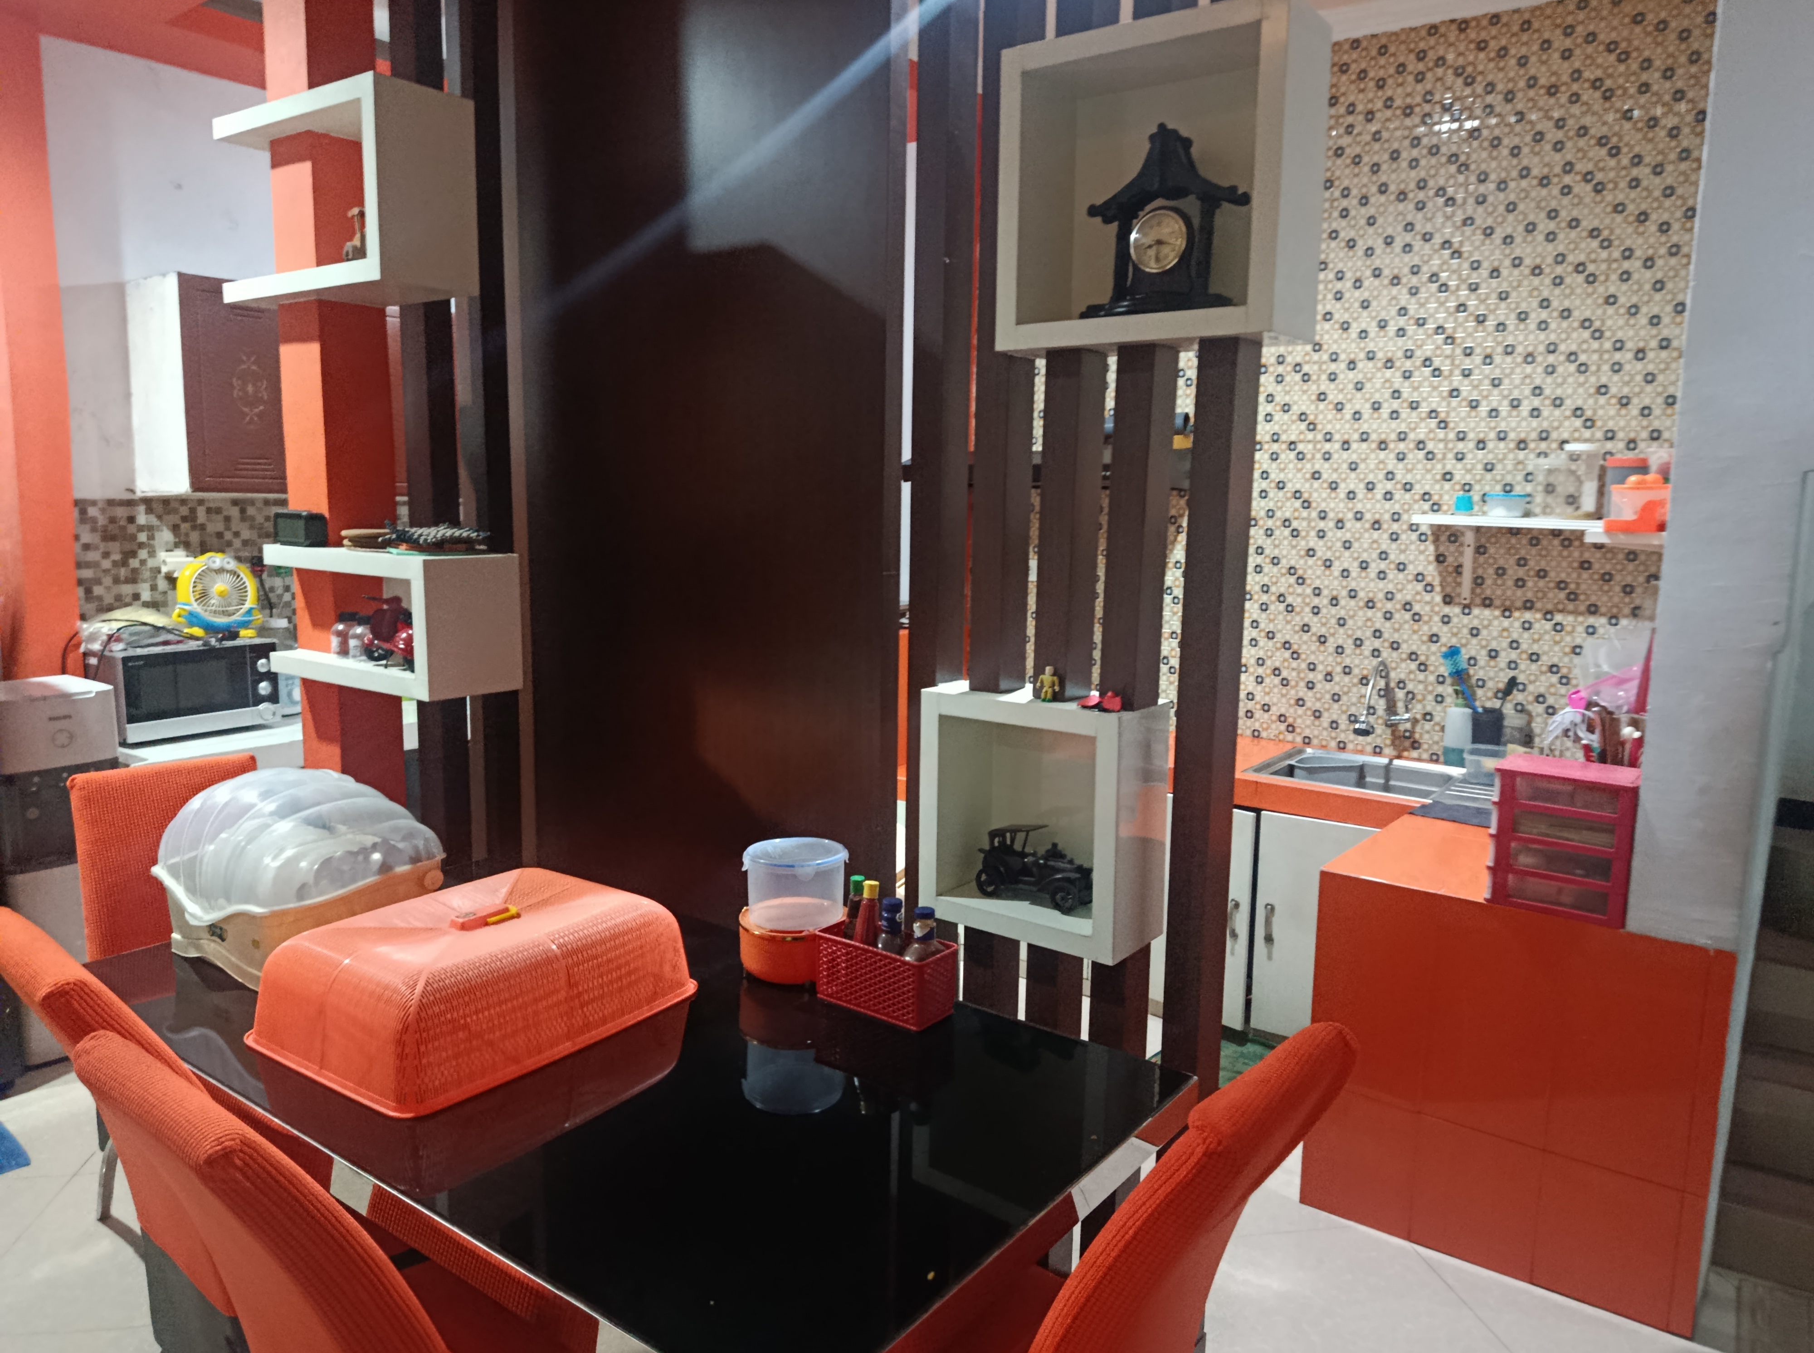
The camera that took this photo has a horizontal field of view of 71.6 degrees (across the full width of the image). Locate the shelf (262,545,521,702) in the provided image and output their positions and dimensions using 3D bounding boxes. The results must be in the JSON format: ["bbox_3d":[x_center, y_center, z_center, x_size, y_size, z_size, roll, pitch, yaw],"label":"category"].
[{"bbox_3d":[-1.358,-0.160,3.310,0.755,0.347,0.266,7,10,36],"label":"shelf"}]

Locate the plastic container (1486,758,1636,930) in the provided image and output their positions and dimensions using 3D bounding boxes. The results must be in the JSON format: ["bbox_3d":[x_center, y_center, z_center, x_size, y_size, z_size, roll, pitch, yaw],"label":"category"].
[{"bbox_3d":[1.367,0.334,2.600,0.258,0.287,0.195,7,10,36],"label":"plastic container"}]

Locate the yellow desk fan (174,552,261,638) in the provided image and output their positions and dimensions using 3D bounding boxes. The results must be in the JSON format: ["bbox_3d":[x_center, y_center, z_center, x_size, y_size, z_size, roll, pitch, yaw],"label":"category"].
[{"bbox_3d":[-2.346,-0.278,4.282,0.255,0.285,0.140,-5,10,-34],"label":"yellow desk fan"}]

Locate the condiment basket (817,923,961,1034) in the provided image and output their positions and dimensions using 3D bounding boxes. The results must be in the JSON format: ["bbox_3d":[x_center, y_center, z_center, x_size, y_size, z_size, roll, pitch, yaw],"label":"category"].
[{"bbox_3d":[-0.040,0.516,2.194,0.237,0.118,0.104,7,10,36],"label":"condiment basket"}]

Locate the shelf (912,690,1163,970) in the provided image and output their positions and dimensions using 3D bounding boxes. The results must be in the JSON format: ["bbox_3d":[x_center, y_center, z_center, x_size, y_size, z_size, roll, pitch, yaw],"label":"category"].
[{"bbox_3d":[0.262,0.260,2.433,0.425,0.455,0.218,7,10,36],"label":"shelf"}]

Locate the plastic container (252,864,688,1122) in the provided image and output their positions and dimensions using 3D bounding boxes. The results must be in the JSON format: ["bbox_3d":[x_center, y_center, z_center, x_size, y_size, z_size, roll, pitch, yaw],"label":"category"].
[{"bbox_3d":[-0.705,0.478,2.112,0.425,0.182,0.615,6,10,33],"label":"plastic container"}]

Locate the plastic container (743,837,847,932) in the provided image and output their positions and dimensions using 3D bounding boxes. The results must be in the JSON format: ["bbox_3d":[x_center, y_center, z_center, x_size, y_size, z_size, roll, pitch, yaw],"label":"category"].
[{"bbox_3d":[-0.205,0.376,2.296,0.188,0.130,0.188,1,8,0],"label":"plastic container"}]

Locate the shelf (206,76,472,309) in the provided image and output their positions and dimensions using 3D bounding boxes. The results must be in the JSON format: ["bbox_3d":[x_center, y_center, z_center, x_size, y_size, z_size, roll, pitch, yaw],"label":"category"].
[{"bbox_3d":[-1.206,-1.007,2.692,0.628,0.388,0.221,7,10,36],"label":"shelf"}]

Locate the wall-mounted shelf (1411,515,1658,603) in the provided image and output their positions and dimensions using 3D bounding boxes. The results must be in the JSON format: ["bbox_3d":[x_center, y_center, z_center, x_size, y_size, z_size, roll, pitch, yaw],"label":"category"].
[{"bbox_3d":[1.876,-0.323,3.620,0.780,0.270,0.210,7,10,36],"label":"wall-mounted shelf"}]

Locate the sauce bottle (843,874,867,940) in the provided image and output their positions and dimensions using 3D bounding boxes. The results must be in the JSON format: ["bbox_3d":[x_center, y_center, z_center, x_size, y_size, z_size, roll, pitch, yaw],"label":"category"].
[{"bbox_3d":[-0.088,0.459,2.245,0.052,0.205,0.052,1,8,0],"label":"sauce bottle"}]

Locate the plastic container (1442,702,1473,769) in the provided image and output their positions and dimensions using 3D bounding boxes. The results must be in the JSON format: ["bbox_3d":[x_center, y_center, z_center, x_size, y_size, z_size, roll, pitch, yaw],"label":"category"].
[{"bbox_3d":[1.726,0.185,3.936,0.080,0.215,0.076,7,10,36],"label":"plastic container"}]

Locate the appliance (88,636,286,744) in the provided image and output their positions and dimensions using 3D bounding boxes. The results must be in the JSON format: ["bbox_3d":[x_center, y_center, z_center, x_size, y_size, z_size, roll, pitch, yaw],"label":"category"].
[{"bbox_3d":[-2.386,0.030,4.159,0.310,0.285,0.485,7,10,34],"label":"appliance"}]

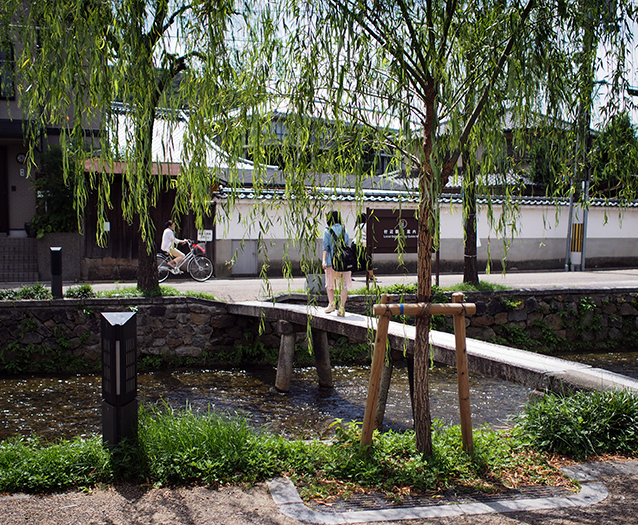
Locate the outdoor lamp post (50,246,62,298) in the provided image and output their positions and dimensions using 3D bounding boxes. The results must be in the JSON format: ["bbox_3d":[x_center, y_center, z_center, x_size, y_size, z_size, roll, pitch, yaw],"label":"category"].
[{"bbox_3d":[-5.092,0.213,13.300,0.220,1.007,0.200,-1,2,-21],"label":"outdoor lamp post"}]

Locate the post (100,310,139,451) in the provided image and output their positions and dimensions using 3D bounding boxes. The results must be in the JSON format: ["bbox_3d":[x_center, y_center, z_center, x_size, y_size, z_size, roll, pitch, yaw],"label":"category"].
[{"bbox_3d":[-1.254,0.789,4.320,0.220,0.962,0.200,-1,2,-13],"label":"post"}]

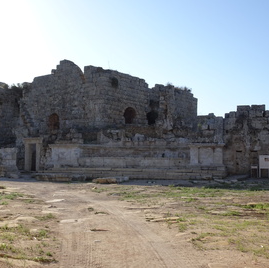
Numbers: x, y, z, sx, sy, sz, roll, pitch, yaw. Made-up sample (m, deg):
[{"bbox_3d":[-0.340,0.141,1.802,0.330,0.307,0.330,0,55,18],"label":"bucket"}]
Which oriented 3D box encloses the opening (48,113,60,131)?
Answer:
[{"bbox_3d":[-8.163,-1.245,40.000,1.100,1.750,0.600,0,-4,12],"label":"opening"}]

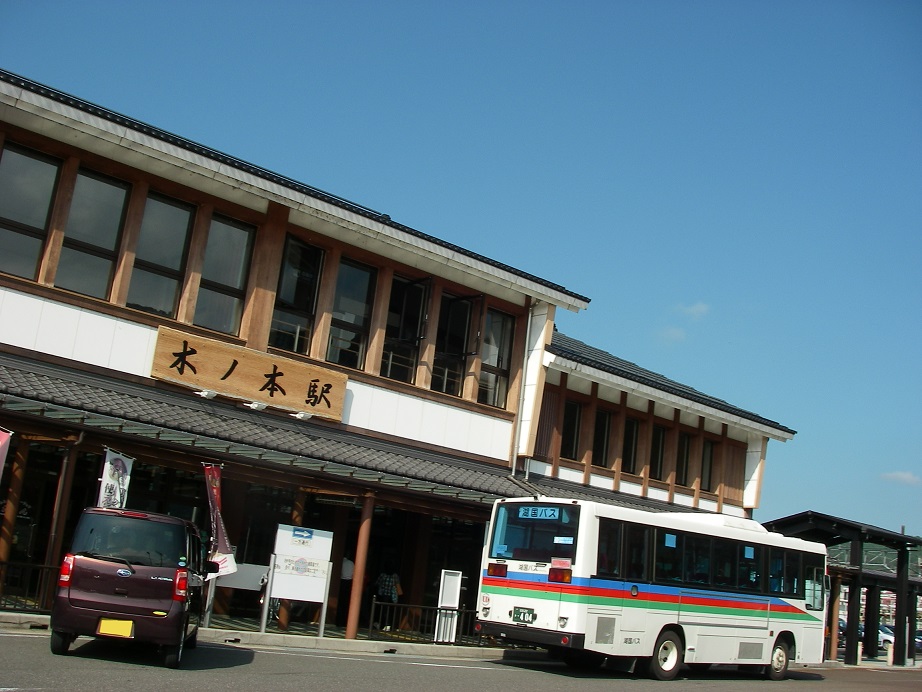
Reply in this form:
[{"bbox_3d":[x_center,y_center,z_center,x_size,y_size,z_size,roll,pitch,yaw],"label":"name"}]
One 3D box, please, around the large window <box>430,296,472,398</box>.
[{"bbox_3d":[-0.221,-0.034,24.666,1.050,2.400,0.130,17,-17,-39],"label":"large window"}]

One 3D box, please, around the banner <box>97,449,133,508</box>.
[{"bbox_3d":[-5.426,2.515,15.678,0.080,1.750,0.580,0,-14,24],"label":"banner"}]

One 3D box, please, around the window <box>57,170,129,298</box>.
[{"bbox_3d":[-7.103,-2.151,19.470,1.220,2.400,0.130,17,-17,-38],"label":"window"}]

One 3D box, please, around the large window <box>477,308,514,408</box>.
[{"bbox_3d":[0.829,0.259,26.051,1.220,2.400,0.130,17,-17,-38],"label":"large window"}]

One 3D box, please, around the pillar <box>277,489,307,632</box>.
[{"bbox_3d":[-3.083,3.897,18.462,0.180,2.550,0.180,17,-17,-39],"label":"pillar"}]

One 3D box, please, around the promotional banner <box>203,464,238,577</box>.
[{"bbox_3d":[-4.035,2.928,16.986,0.200,1.800,0.520,-1,-15,30],"label":"promotional banner"}]

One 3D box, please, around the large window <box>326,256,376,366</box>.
[{"bbox_3d":[-2.567,-0.773,23.263,1.220,2.400,0.130,17,-17,-38],"label":"large window"}]

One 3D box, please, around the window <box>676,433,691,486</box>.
[{"bbox_3d":[6.471,3.379,30.264,0.800,1.550,0.120,17,-17,-38],"label":"window"}]

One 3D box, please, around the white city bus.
[{"bbox_3d":[4.398,5.213,21.021,2.450,3.030,8.900,-7,-19,45],"label":"white city bus"}]

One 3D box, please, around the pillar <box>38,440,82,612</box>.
[{"bbox_3d":[-6.035,2.723,15.241,0.200,2.520,0.200,17,-17,-38],"label":"pillar"}]

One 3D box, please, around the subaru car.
[{"bbox_3d":[-3.981,2.964,12.631,1.500,1.630,3.400,9,-13,-9],"label":"subaru car"}]

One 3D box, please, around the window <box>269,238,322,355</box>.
[{"bbox_3d":[-3.558,-1.109,21.846,1.050,2.400,0.130,17,-17,-39],"label":"window"}]

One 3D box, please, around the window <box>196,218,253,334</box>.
[{"bbox_3d":[-4.832,-1.462,20.748,1.050,2.400,0.130,17,-17,-39],"label":"window"}]

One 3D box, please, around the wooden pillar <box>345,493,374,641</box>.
[{"bbox_3d":[-1.672,3.670,16.870,0.190,2.500,0.190,17,-17,-39],"label":"wooden pillar"}]

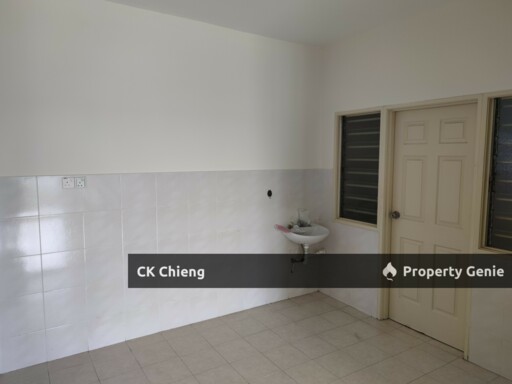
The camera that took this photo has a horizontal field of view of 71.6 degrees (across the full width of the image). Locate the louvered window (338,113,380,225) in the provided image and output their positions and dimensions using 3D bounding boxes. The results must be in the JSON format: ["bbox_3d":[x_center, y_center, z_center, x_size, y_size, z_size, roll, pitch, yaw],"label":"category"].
[{"bbox_3d":[1.094,-0.246,3.751,0.090,1.158,0.581,-3,6,-31],"label":"louvered window"}]

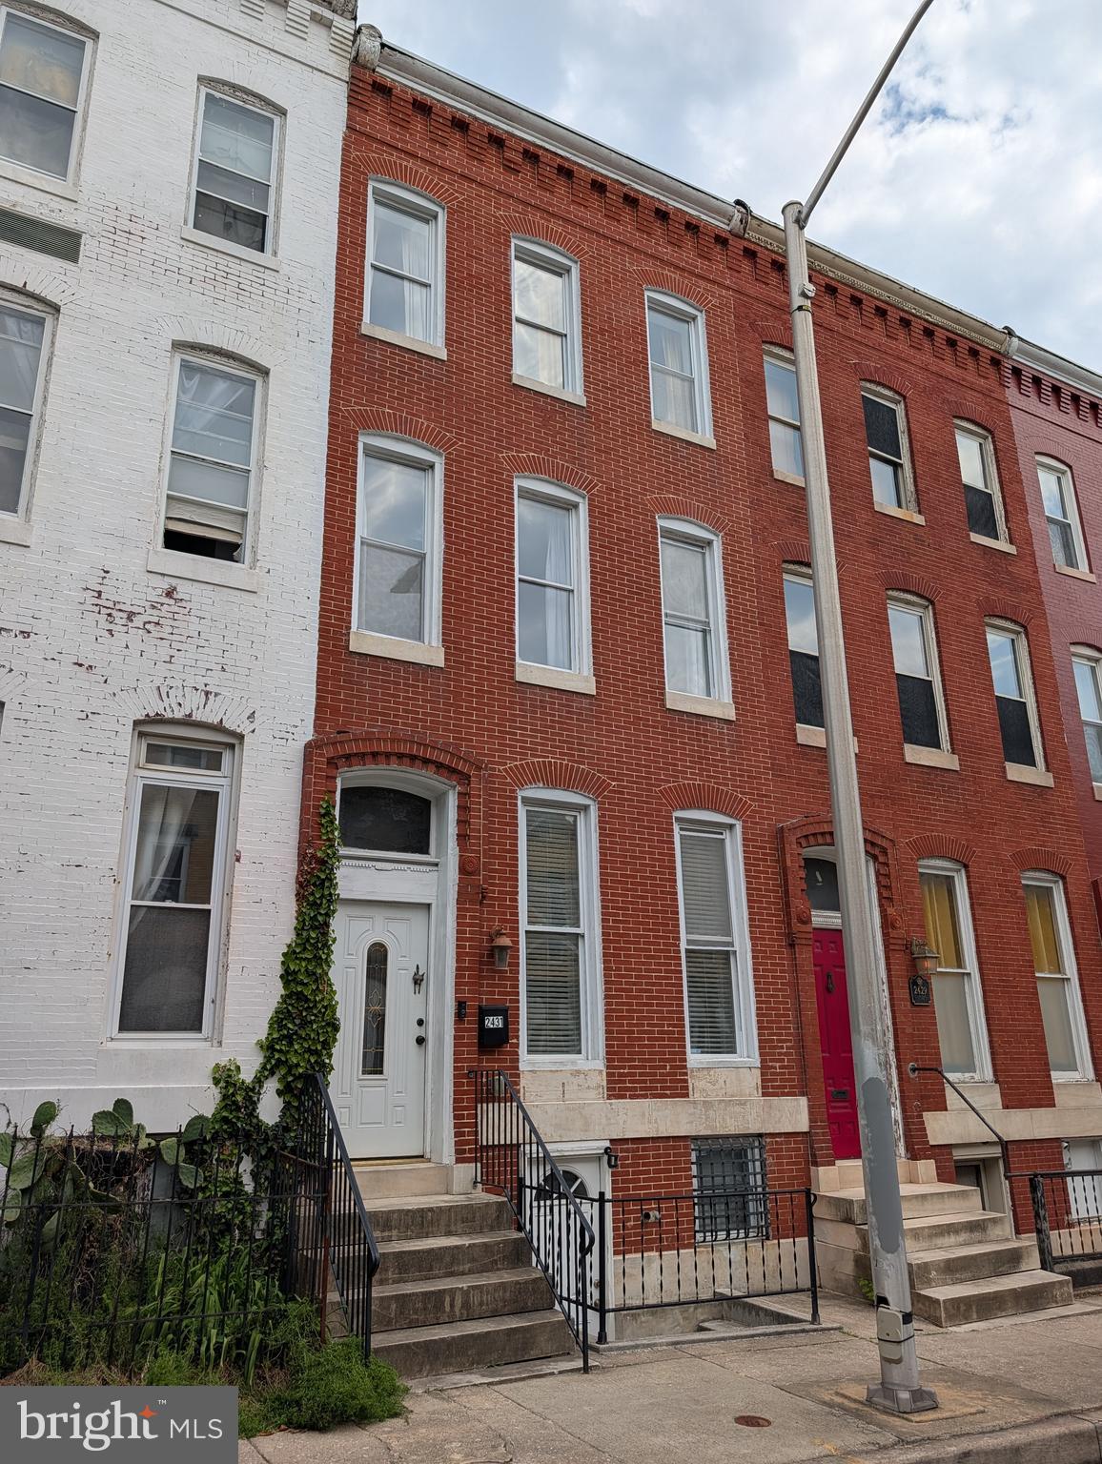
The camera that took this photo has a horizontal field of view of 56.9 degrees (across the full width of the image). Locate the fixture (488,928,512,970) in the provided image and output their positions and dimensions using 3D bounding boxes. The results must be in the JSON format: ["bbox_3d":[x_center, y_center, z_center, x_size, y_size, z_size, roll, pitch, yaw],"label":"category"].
[{"bbox_3d":[-0.437,1.811,8.558,0.190,0.370,0.255,9,-21,-27],"label":"fixture"}]

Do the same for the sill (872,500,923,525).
[{"bbox_3d":[4.467,-2.795,13.106,0.865,0.145,0.170,9,-21,-27],"label":"sill"}]

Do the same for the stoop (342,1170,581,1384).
[{"bbox_3d":[-0.895,3.495,6.771,1.468,0.966,1.748,9,-20,-27],"label":"stoop"}]

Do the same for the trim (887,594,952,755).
[{"bbox_3d":[4.435,-0.754,12.468,0.854,2.080,0.140,9,-21,-27],"label":"trim"}]

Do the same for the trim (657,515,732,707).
[{"bbox_3d":[1.453,-1.287,10.714,0.840,2.143,0.180,9,-20,-27],"label":"trim"}]

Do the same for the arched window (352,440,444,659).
[{"bbox_3d":[-1.423,-1.804,9.410,0.851,2.123,0.130,9,-21,-27],"label":"arched window"}]

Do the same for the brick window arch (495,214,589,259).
[{"bbox_3d":[-0.086,-5.579,11.487,1.200,0.325,0.110,9,-21,-27],"label":"brick window arch"}]

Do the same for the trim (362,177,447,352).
[{"bbox_3d":[-1.458,-4.637,10.066,0.832,1.836,0.150,9,-21,-27],"label":"trim"}]

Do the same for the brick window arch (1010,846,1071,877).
[{"bbox_3d":[5.773,1.544,12.043,1.124,0.331,0.110,9,-21,-27],"label":"brick window arch"}]

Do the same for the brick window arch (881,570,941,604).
[{"bbox_3d":[4.428,-1.824,12.681,1.185,0.298,0.120,9,-21,-27],"label":"brick window arch"}]

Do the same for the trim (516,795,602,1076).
[{"bbox_3d":[0.065,1.716,9.097,0.828,2.500,0.140,9,-21,-27],"label":"trim"}]

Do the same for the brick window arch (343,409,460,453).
[{"bbox_3d":[-1.422,-2.840,9.590,1.162,0.306,0.130,9,-20,-27],"label":"brick window arch"}]

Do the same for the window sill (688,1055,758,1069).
[{"bbox_3d":[1.591,3.087,9.474,0.814,0.088,0.140,9,-21,-27],"label":"window sill"}]

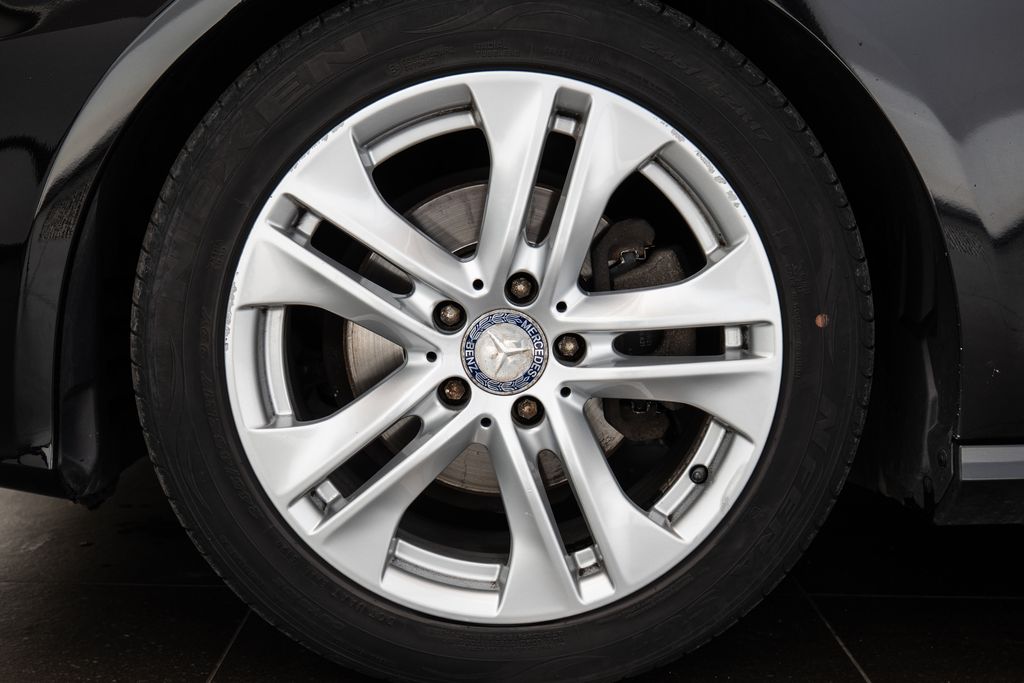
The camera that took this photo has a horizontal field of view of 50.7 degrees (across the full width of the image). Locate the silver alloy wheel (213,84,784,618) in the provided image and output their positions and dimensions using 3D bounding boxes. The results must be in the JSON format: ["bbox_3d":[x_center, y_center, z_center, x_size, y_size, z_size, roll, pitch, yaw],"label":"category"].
[{"bbox_3d":[-0.008,-0.003,1.019,0.472,0.472,0.230,1,8,-1],"label":"silver alloy wheel"}]

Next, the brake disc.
[{"bbox_3d":[-0.008,-0.002,1.010,0.296,0.296,0.058,1,8,-1],"label":"brake disc"}]

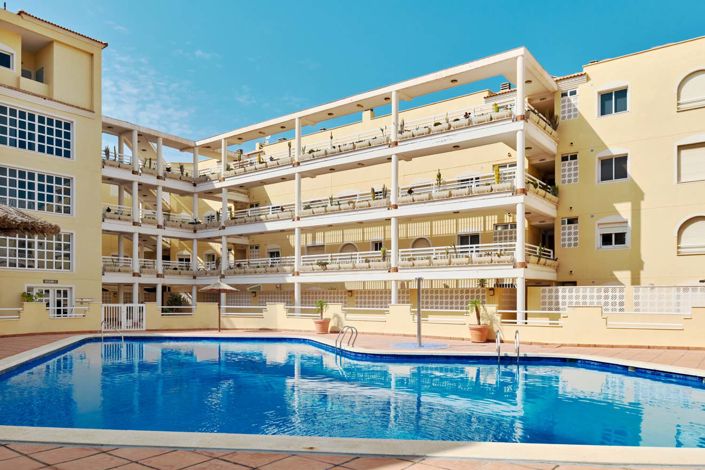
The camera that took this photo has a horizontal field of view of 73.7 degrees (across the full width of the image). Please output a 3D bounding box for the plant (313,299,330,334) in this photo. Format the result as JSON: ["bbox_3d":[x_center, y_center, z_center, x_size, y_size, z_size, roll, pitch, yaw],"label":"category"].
[{"bbox_3d":[-1.150,3.052,17.600,0.670,1.320,0.660,0,-3,0],"label":"plant"}]

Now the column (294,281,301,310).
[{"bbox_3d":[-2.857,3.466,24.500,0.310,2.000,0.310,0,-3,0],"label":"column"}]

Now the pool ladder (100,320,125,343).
[{"bbox_3d":[-9.804,3.942,19.200,0.720,0.870,0.580,1,-4,-12],"label":"pool ladder"}]

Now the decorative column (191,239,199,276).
[{"bbox_3d":[-10.051,1.431,29.900,0.350,2.417,0.350,-5,-8,34],"label":"decorative column"}]

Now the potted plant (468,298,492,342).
[{"bbox_3d":[4.120,2.779,15.150,0.700,1.400,0.680,-2,-4,35],"label":"potted plant"}]

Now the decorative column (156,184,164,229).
[{"bbox_3d":[-11.478,-1.704,28.097,0.350,2.630,0.350,-4,-8,34],"label":"decorative column"}]

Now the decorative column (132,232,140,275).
[{"bbox_3d":[-12.041,1.087,26.200,0.340,2.400,0.340,-3,-5,41],"label":"decorative column"}]

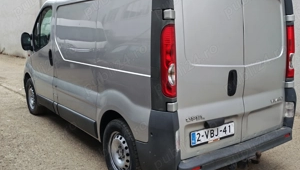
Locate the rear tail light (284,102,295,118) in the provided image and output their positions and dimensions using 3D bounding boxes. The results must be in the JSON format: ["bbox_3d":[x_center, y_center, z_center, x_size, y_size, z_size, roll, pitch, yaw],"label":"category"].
[{"bbox_3d":[1.528,0.272,3.415,0.125,0.175,0.080,-8,13,-35],"label":"rear tail light"}]

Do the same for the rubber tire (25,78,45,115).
[{"bbox_3d":[-2.032,0.225,5.636,0.210,0.660,0.665,-8,13,-35],"label":"rubber tire"}]

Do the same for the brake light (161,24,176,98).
[{"bbox_3d":[0.142,-0.173,2.414,0.130,0.570,0.100,-8,13,-35],"label":"brake light"}]

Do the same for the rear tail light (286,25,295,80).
[{"bbox_3d":[1.500,-0.357,3.370,0.130,0.570,0.100,-8,13,-35],"label":"rear tail light"}]

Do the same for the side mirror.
[{"bbox_3d":[-1.974,-0.689,4.980,0.185,0.285,0.155,-8,13,-35],"label":"side mirror"}]

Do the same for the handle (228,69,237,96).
[{"bbox_3d":[0.748,-0.011,2.809,0.100,0.235,0.045,-8,13,-35],"label":"handle"}]

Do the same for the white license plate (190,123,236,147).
[{"bbox_3d":[0.552,0.420,2.694,0.530,0.120,0.020,-8,13,-35],"label":"white license plate"}]

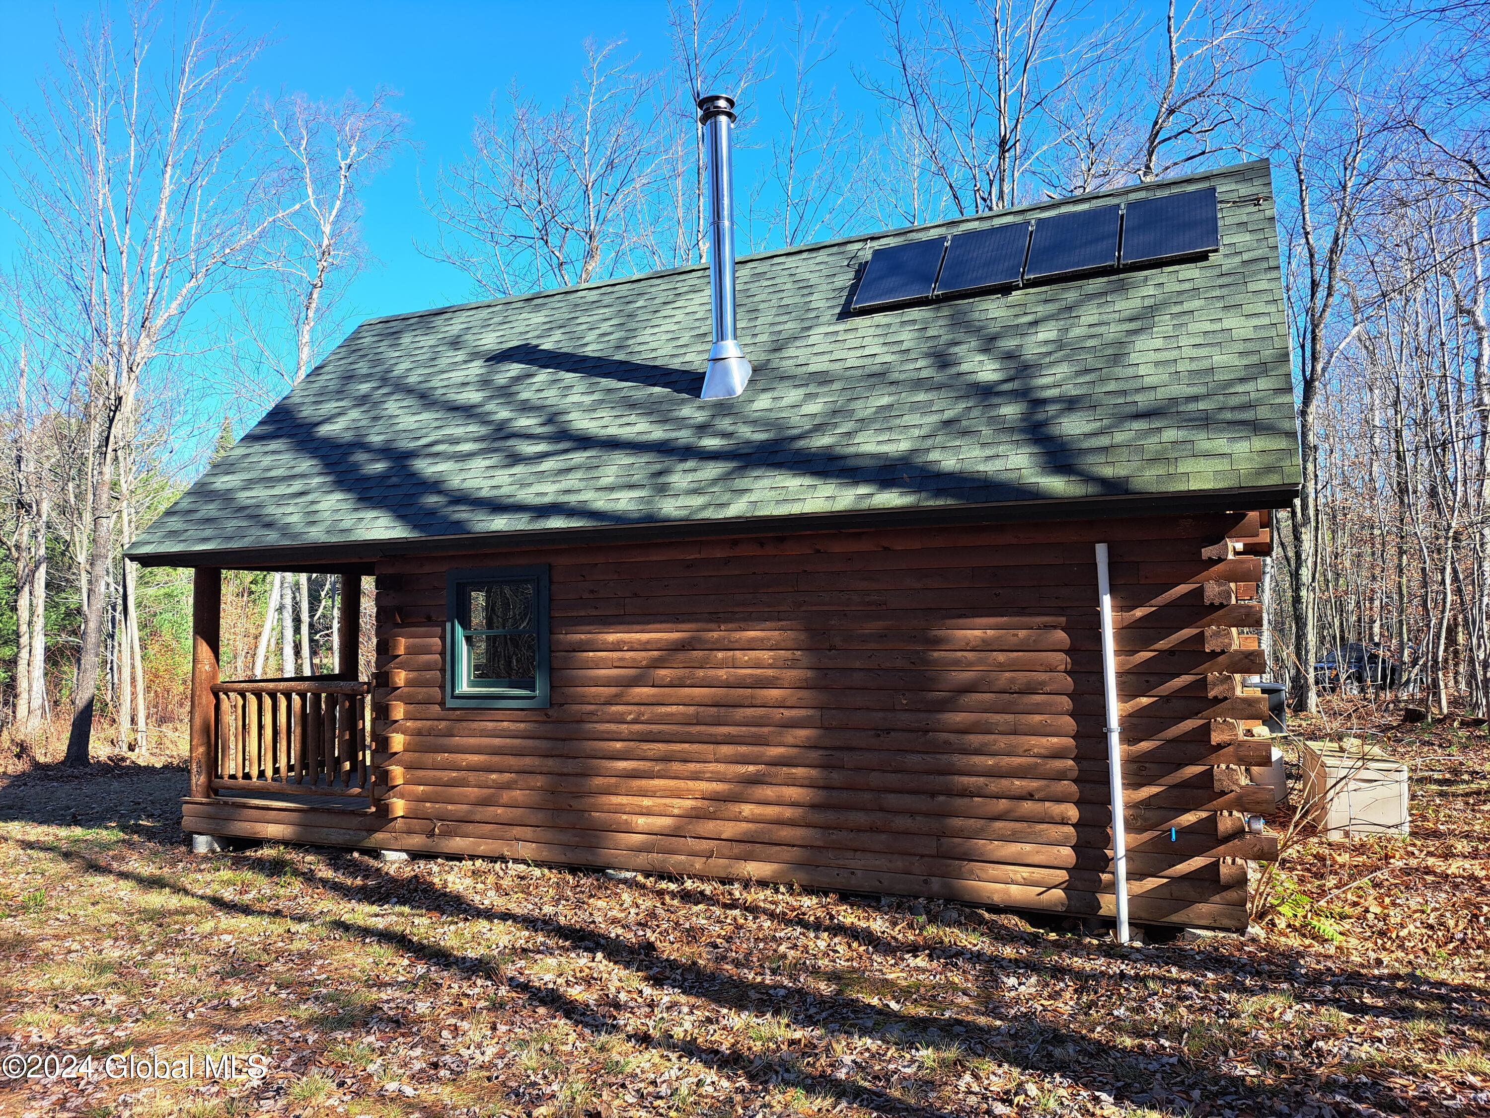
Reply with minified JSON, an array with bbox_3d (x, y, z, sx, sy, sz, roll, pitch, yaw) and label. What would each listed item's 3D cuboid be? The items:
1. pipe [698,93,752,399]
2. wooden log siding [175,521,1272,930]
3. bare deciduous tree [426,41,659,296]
[{"bbox_3d":[-0.163,-2.521,8.353,0.350,2.550,0.350,-3,-4,25],"label":"pipe"},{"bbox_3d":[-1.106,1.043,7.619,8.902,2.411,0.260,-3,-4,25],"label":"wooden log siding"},{"bbox_3d":[-4.046,-3.806,21.501,5.200,14.312,5.200,-3,-4,25],"label":"bare deciduous tree"}]

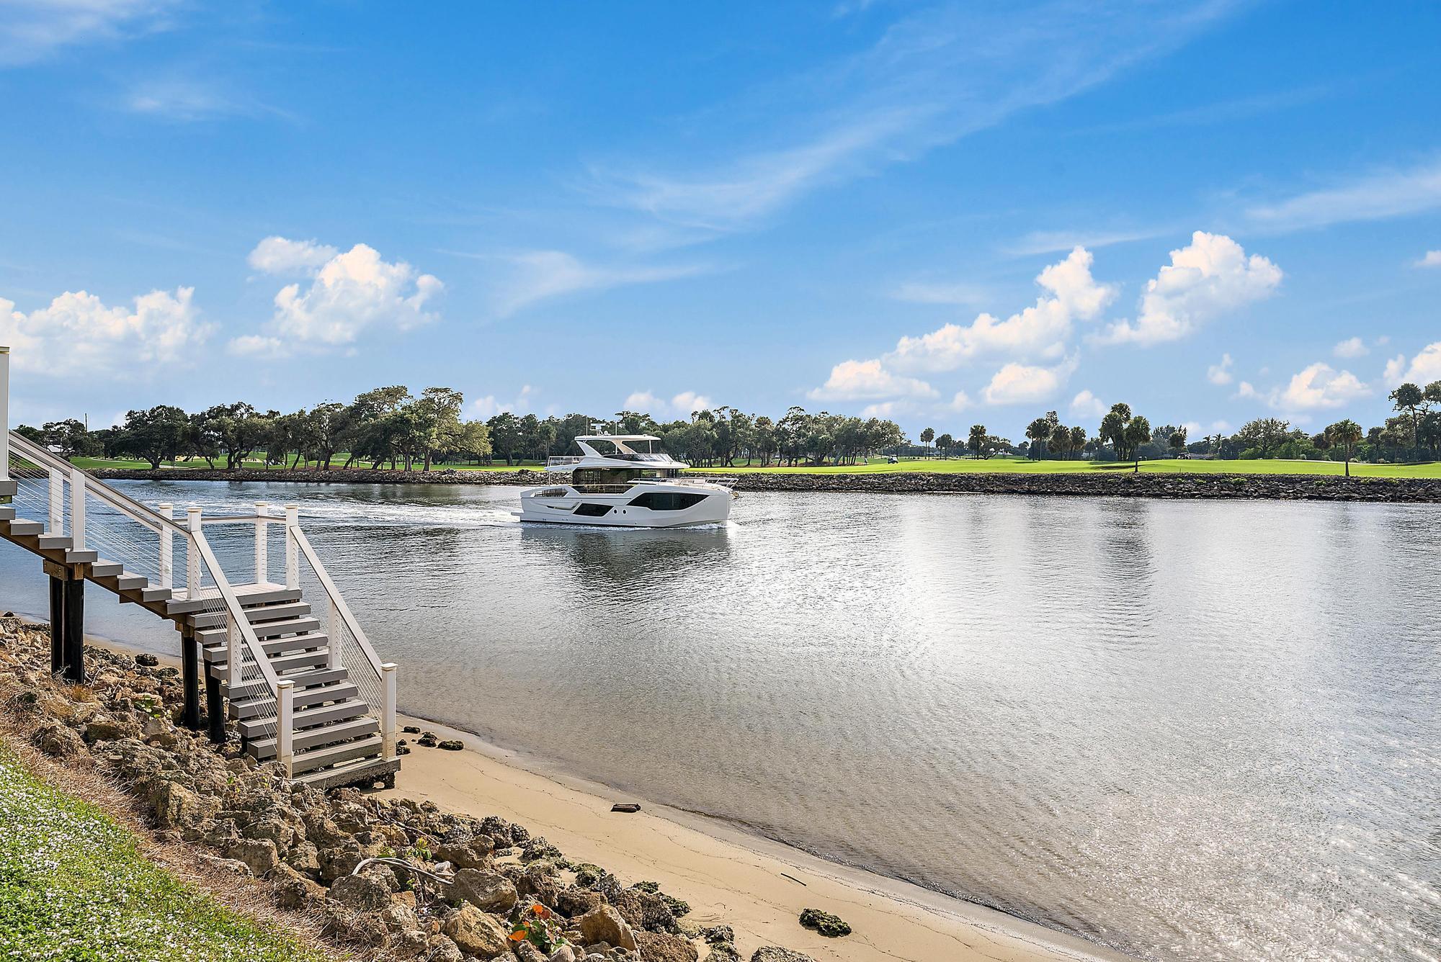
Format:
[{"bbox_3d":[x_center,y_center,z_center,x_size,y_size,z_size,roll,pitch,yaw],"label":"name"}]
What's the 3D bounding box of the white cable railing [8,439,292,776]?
[{"bbox_3d":[-6.791,1.413,11.180,3.032,4.092,2.325,1,1,43],"label":"white cable railing"}]

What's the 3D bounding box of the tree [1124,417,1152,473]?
[{"bbox_3d":[63.876,-5.578,147.000,4.000,8.643,4.000,0,1,0],"label":"tree"}]

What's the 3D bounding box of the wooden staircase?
[{"bbox_3d":[-6.827,1.528,12.102,4.334,4.427,3.776,1,1,43],"label":"wooden staircase"}]

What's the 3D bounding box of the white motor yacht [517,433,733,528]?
[{"bbox_3d":[-6.992,-0.163,71.497,17.100,6.850,4.700,1,1,27],"label":"white motor yacht"}]

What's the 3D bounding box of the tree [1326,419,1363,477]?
[{"bbox_3d":[89.786,-4.744,138.000,4.900,8.130,4.900,0,1,0],"label":"tree"}]

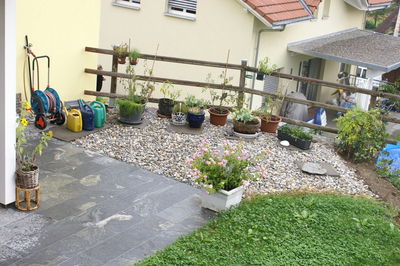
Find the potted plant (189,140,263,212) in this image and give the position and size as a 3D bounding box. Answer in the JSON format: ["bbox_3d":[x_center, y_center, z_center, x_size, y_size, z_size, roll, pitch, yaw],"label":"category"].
[{"bbox_3d":[0.278,0.449,7.366,0.740,0.680,0.660,17,22,30],"label":"potted plant"}]

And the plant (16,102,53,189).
[{"bbox_3d":[-1.685,0.121,6.729,0.370,0.875,0.320,6,19,0],"label":"plant"}]

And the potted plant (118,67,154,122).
[{"bbox_3d":[-0.946,-0.557,9.780,0.520,0.820,0.450,6,19,0],"label":"potted plant"}]

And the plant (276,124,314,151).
[{"bbox_3d":[1.373,0.032,9.596,0.240,0.250,0.600,-9,23,-37],"label":"plant"}]

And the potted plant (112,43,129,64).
[{"bbox_3d":[-1.200,-1.194,10.040,0.240,0.330,0.210,6,19,0],"label":"potted plant"}]

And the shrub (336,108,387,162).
[{"bbox_3d":[2.229,0.013,9.192,0.680,0.700,0.620,6,19,0],"label":"shrub"}]

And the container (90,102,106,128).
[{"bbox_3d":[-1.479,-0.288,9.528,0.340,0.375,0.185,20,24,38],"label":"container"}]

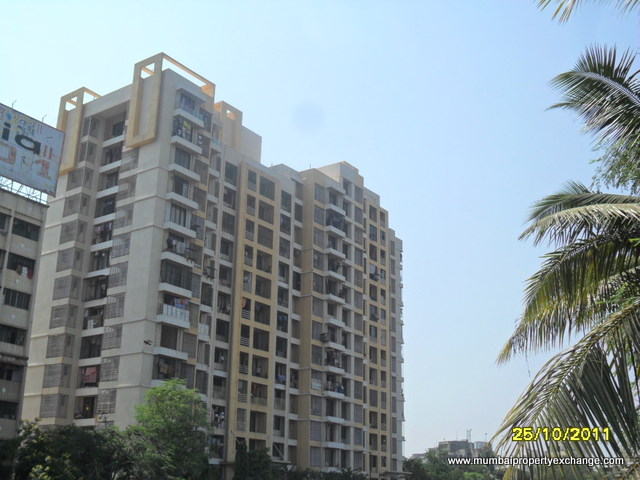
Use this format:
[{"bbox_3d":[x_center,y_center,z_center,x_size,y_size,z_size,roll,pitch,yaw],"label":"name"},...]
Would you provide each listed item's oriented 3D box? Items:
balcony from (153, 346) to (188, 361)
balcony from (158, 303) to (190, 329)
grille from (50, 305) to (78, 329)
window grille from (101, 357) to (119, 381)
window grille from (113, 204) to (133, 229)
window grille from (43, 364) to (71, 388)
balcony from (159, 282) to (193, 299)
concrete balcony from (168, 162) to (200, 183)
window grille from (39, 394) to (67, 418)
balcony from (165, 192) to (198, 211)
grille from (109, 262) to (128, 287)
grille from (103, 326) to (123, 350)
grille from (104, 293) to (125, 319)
[{"bbox_3d":[-13.386,10.291,73.298,0.846,0.669,3.422,-12,-23,33],"label":"balcony"},{"bbox_3d":[-13.333,7.028,74.437,0.846,1.701,3.481,-12,-23,33],"label":"balcony"},{"bbox_3d":[-25.136,7.651,79.900,2.488,2.222,1.131,-12,-23,33],"label":"grille"},{"bbox_3d":[-18.992,11.752,73.711,2.490,2.150,0.250,-12,-22,34],"label":"window grille"},{"bbox_3d":[-18.751,-2.233,78.234,2.490,2.250,0.250,-12,-22,34],"label":"window grille"},{"bbox_3d":[-25.136,13.157,77.977,2.478,2.163,1.160,-12,-23,33],"label":"window grille"},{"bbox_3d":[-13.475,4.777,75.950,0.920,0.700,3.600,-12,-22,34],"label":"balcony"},{"bbox_3d":[-13.121,-6.473,79.138,0.846,0.639,3.501,-12,-23,33],"label":"concrete balcony"},{"bbox_3d":[-25.130,15.872,77.042,2.507,2.183,1.200,-12,-23,33],"label":"window grille"},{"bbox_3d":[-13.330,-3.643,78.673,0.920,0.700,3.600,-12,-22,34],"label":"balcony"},{"bbox_3d":[-18.848,3.371,76.422,2.490,2.230,0.250,-12,-22,34],"label":"grille"},{"bbox_3d":[-18.944,8.998,74.602,2.490,2.200,0.250,-12,-22,34],"label":"grille"},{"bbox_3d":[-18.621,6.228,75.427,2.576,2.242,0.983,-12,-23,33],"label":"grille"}]

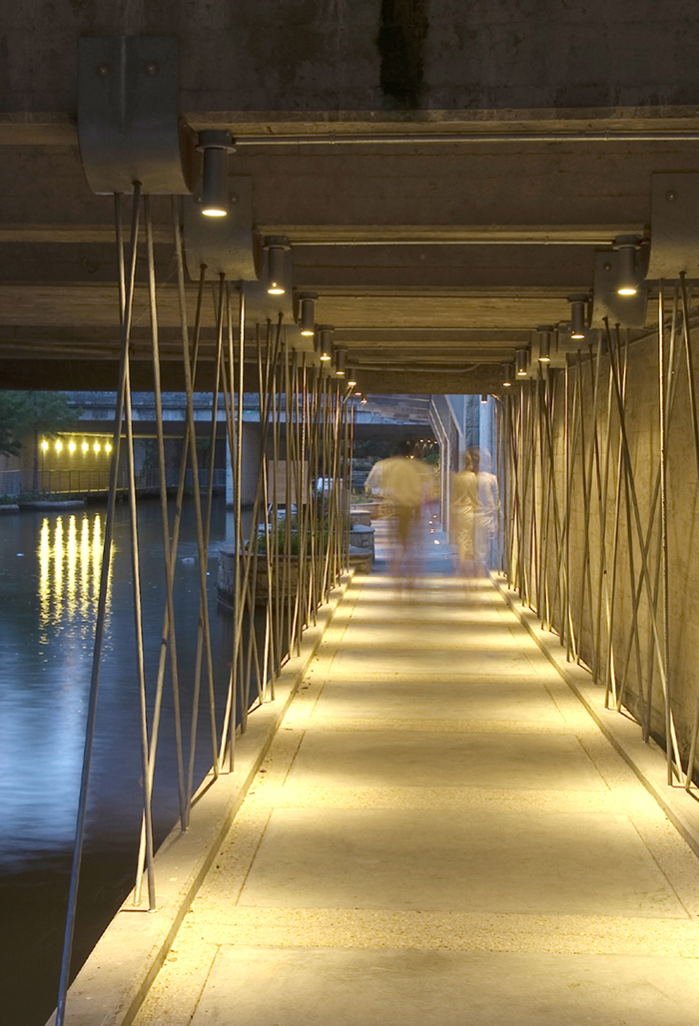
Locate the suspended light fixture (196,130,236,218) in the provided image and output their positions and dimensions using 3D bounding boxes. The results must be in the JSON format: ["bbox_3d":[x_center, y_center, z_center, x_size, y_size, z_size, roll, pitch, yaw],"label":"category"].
[{"bbox_3d":[-0.406,-1.025,4.640,0.121,0.243,0.121,1,2,2],"label":"suspended light fixture"}]

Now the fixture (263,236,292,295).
[{"bbox_3d":[-0.316,-1.093,6.750,0.121,0.243,0.121,1,2,2],"label":"fixture"}]

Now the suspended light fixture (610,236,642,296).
[{"bbox_3d":[1.206,-1.074,6.660,0.121,0.243,0.121,1,2,2],"label":"suspended light fixture"}]

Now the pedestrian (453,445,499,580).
[{"bbox_3d":[1.557,0.007,19.000,0.520,1.690,0.360,1,2,2],"label":"pedestrian"}]

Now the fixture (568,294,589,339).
[{"bbox_3d":[1.303,-1.117,8.720,0.121,0.243,0.121,1,2,2],"label":"fixture"}]

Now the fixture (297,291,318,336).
[{"bbox_3d":[-0.241,-1.142,8.820,0.121,0.243,0.121,1,2,2],"label":"fixture"}]

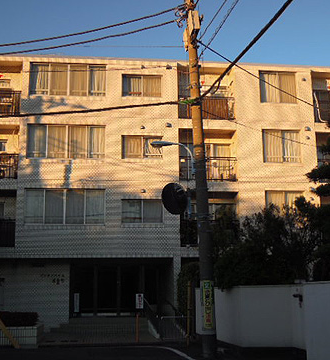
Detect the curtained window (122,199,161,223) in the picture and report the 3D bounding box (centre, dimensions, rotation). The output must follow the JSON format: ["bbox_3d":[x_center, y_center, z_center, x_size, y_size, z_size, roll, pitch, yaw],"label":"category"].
[{"bbox_3d":[-0.922,1.320,23.140,1.724,1.000,0.150,1,-11,-7],"label":"curtained window"}]

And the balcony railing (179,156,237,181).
[{"bbox_3d":[1.875,-0.459,23.829,2.500,1.023,0.100,1,-11,-7],"label":"balcony railing"}]

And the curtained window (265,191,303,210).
[{"bbox_3d":[5.304,1.240,24.517,1.722,1.503,0.150,1,-12,-7],"label":"curtained window"}]

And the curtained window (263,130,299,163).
[{"bbox_3d":[5.156,-1.455,24.418,1.695,1.496,0.150,1,-11,-7],"label":"curtained window"}]

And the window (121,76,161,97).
[{"bbox_3d":[-0.991,-4.073,24.217,1.724,1.000,0.150,1,-11,-7],"label":"window"}]

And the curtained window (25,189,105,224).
[{"bbox_3d":[-4.089,1.108,22.808,3.238,1.466,0.150,1,-11,-7],"label":"curtained window"}]

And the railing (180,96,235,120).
[{"bbox_3d":[1.840,-3.156,24.368,2.500,1.023,0.100,1,-11,-7],"label":"railing"}]

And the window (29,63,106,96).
[{"bbox_3d":[-4.269,-4.418,24.488,3.298,1.488,0.150,1,-12,-7],"label":"window"}]

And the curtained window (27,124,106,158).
[{"bbox_3d":[-4.124,-1.589,23.346,3.238,1.466,0.150,1,-11,-7],"label":"curtained window"}]

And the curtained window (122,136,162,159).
[{"bbox_3d":[-1.002,-1.424,24.275,1.757,1.025,0.150,1,-12,-7],"label":"curtained window"}]

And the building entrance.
[{"bbox_3d":[-2.345,5.301,27.014,4.444,2.535,0.800,1,-12,-7],"label":"building entrance"}]

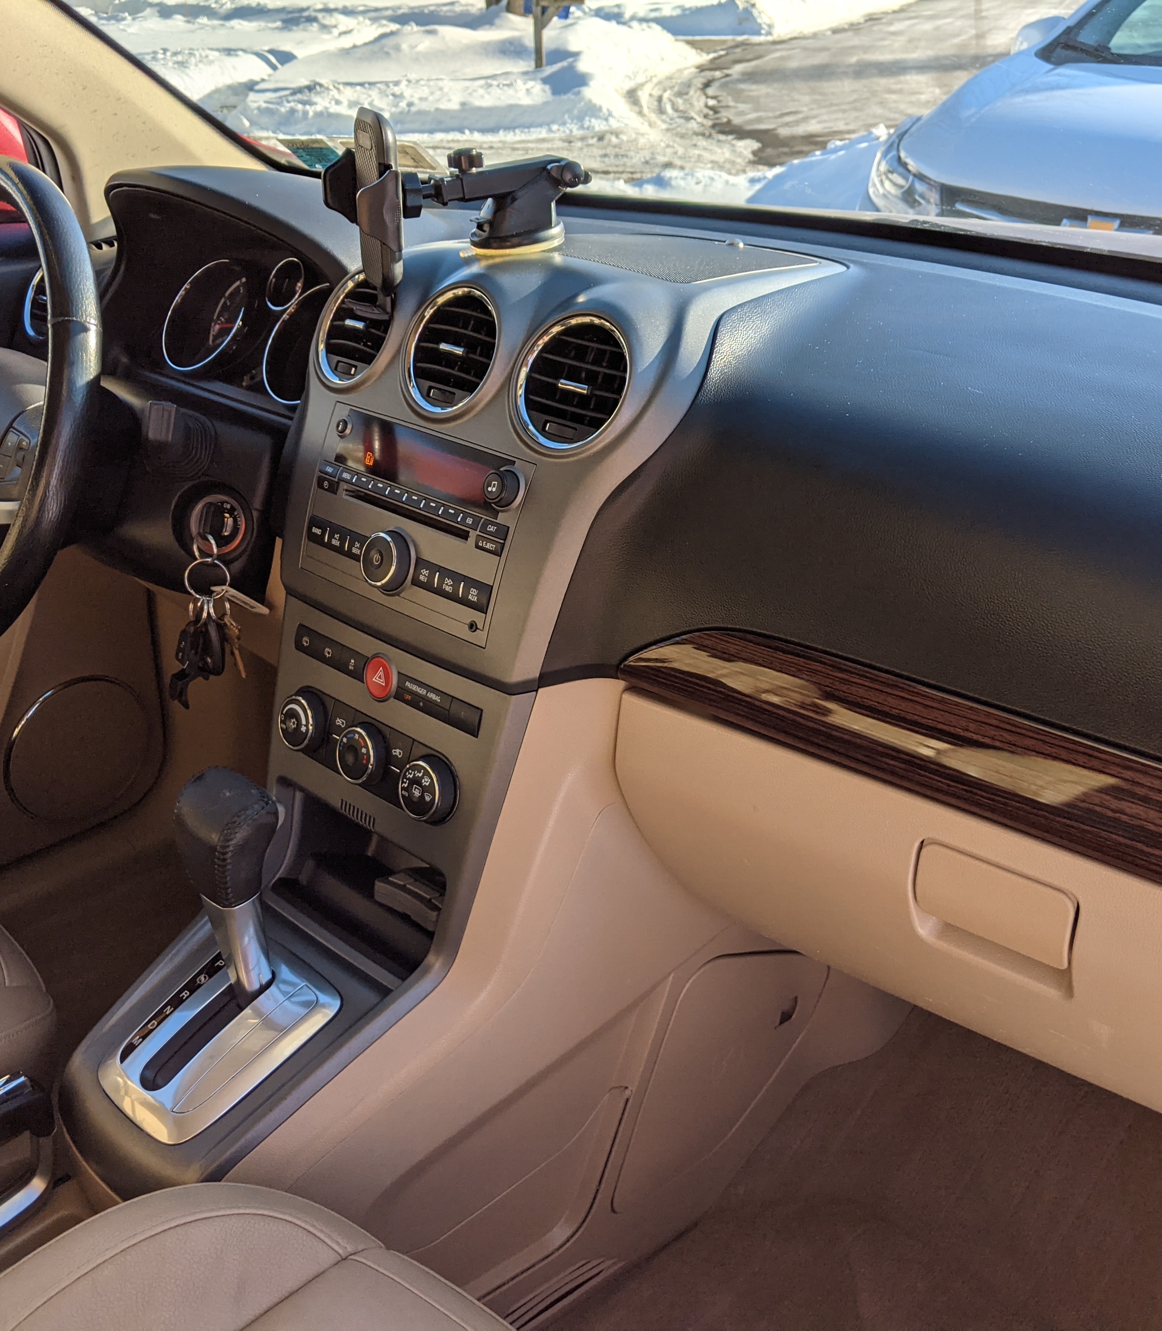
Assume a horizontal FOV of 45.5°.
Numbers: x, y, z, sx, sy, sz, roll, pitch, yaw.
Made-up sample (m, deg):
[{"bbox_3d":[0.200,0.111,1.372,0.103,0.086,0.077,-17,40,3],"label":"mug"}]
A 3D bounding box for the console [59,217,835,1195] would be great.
[{"bbox_3d":[-0.140,0.019,0.974,0.370,0.580,0.520,23,36,36],"label":"console"}]

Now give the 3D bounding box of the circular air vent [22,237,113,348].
[{"bbox_3d":[-0.511,-0.369,1.365,0.100,0.100,0.035,23,14,36],"label":"circular air vent"}]

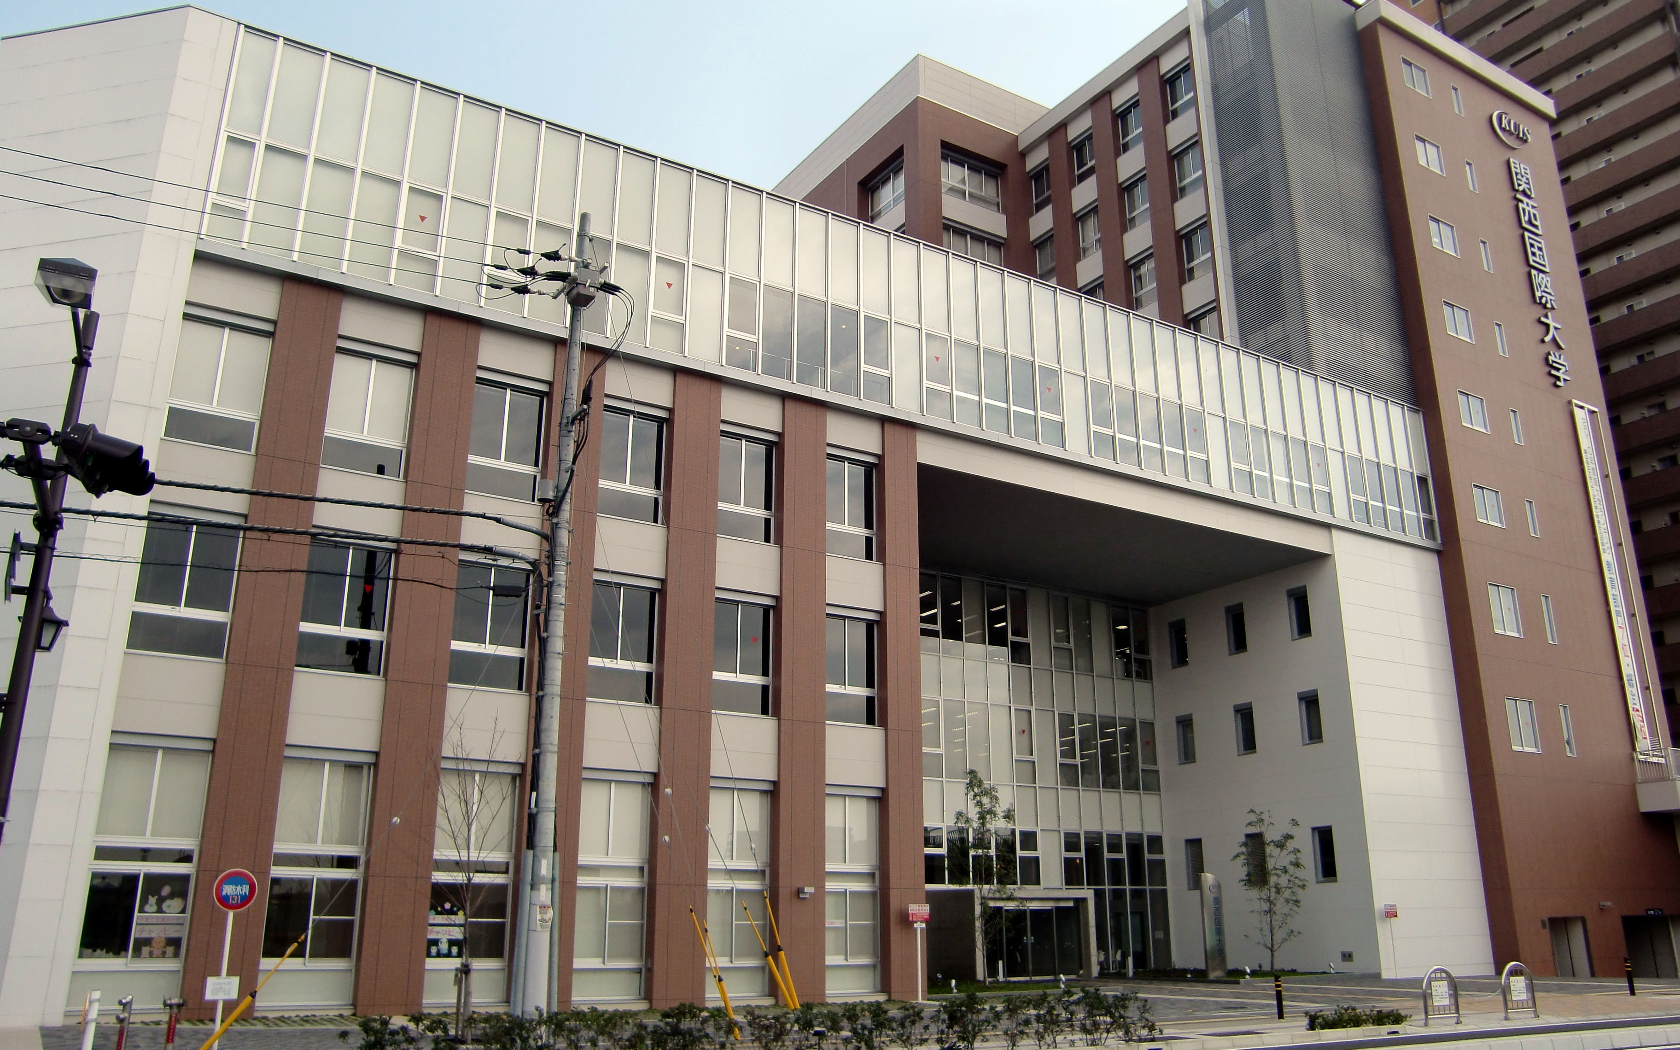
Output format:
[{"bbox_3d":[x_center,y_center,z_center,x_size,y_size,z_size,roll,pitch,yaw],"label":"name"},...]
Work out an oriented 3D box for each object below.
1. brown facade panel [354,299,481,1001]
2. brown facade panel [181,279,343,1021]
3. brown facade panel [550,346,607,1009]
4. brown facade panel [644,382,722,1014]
[{"bbox_3d":[-8.773,2.428,28.466,1.240,14.699,0.420,11,-21,-30],"label":"brown facade panel"},{"bbox_3d":[-11.373,1.951,26.943,1.240,14.718,0.420,11,-21,-30],"label":"brown facade panel"},{"bbox_3d":[-6.174,2.906,29.988,1.240,14.679,0.420,11,-21,-30],"label":"brown facade panel"},{"bbox_3d":[-3.574,3.383,31.510,1.240,14.660,0.420,11,-21,-30],"label":"brown facade panel"}]

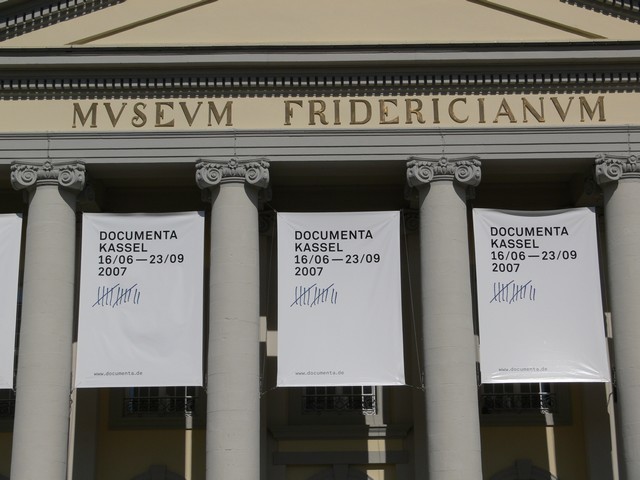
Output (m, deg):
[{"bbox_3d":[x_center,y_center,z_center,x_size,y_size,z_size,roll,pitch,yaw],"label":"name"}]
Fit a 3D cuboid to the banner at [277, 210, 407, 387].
[{"bbox_3d":[0.441,1.235,26.726,2.700,3.870,0.080,-1,-16,0],"label":"banner"}]

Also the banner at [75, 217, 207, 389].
[{"bbox_3d":[-3.839,1.255,26.713,2.700,3.870,0.080,-1,-16,0],"label":"banner"}]

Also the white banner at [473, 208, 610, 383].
[{"bbox_3d":[4.754,1.161,26.705,2.700,3.870,0.080,-1,-16,0],"label":"white banner"}]

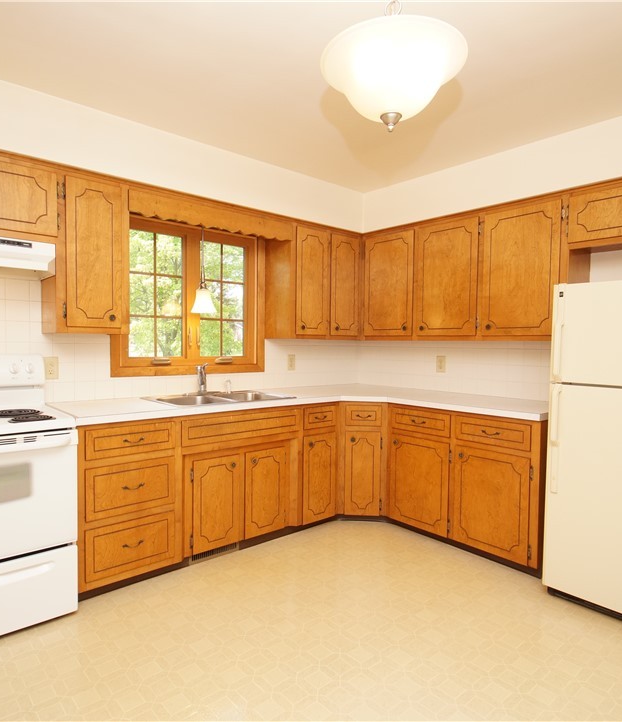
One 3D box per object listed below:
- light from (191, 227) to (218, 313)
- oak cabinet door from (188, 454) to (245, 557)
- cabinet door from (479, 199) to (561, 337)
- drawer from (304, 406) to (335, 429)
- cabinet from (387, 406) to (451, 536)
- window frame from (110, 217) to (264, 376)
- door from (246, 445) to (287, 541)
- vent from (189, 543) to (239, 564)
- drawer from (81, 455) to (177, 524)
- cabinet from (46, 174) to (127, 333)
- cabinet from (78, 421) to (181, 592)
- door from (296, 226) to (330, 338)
[{"bbox_3d":[-0.710,-0.618,2.983,0.153,0.612,0.153,-1,3,-38],"label":"light"},{"bbox_3d":[-0.560,0.848,2.695,0.298,0.546,0.030,-1,3,-39],"label":"oak cabinet door"},{"bbox_3d":[1.299,-0.551,2.810,0.030,0.786,0.465,-1,3,-42],"label":"cabinet door"},{"bbox_3d":[-0.084,0.367,3.198,0.282,0.140,0.460,-1,3,-40],"label":"drawer"},{"bbox_3d":[0.922,0.714,3.223,0.592,0.806,0.495,-1,3,-44],"label":"cabinet"},{"bbox_3d":[-0.804,-0.434,3.159,1.132,1.057,0.092,-1,3,-38],"label":"window frame"},{"bbox_3d":[-0.291,0.843,2.915,0.302,0.546,0.030,-1,3,-39],"label":"door"},{"bbox_3d":[-0.574,1.149,2.715,0.327,0.069,0.020,-1,3,-38],"label":"vent"},{"bbox_3d":[-1.042,0.626,2.449,0.438,0.253,0.460,-1,3,-40],"label":"drawer"},{"bbox_3d":[-1.261,-0.568,2.534,0.352,0.832,0.330,-1,3,-40],"label":"cabinet"},{"bbox_3d":[-1.091,0.684,2.503,0.493,0.786,0.600,-1,3,-40],"label":"cabinet"},{"bbox_3d":[0.004,-0.592,3.421,0.294,0.786,0.030,-1,3,-39],"label":"door"}]

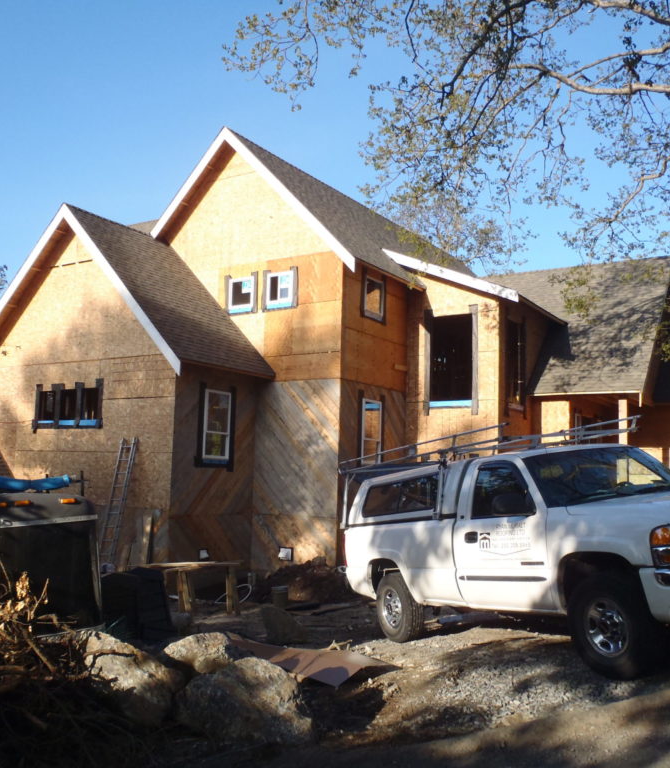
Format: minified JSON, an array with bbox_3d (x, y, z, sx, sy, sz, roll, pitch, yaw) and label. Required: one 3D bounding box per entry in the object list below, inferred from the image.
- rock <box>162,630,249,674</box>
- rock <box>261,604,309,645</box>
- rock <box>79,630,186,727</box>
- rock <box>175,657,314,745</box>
[{"bbox_3d":[-0.993,2.113,6.450,0.670,0.400,0.520,2,-6,-9],"label":"rock"},{"bbox_3d":[-0.609,2.849,9.800,0.570,0.460,0.500,2,-6,-3],"label":"rock"},{"bbox_3d":[-1.455,2.078,5.950,0.720,0.570,0.620,3,-6,-13],"label":"rock"},{"bbox_3d":[-0.601,2.045,5.500,0.870,0.470,0.680,2,-6,-6],"label":"rock"}]

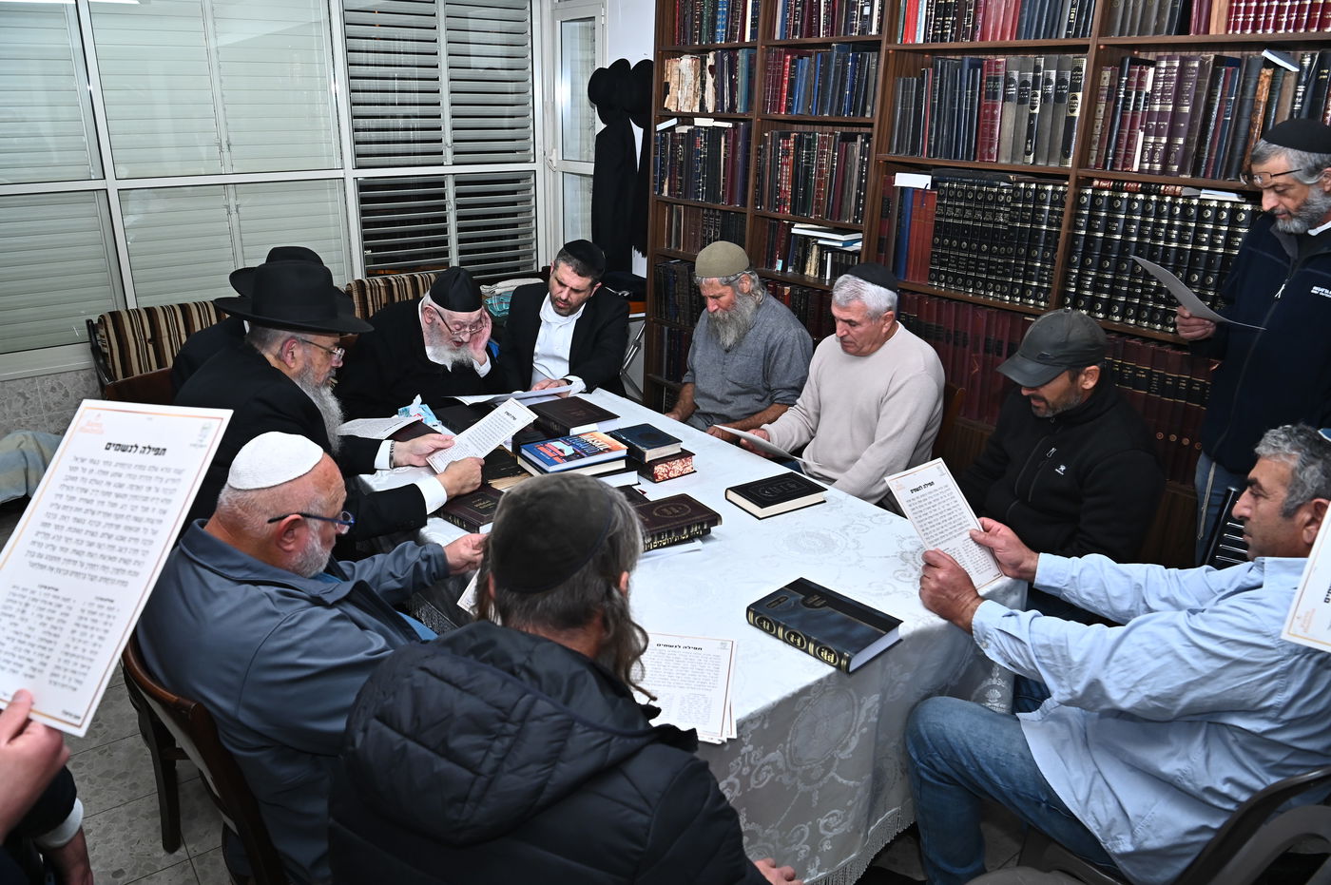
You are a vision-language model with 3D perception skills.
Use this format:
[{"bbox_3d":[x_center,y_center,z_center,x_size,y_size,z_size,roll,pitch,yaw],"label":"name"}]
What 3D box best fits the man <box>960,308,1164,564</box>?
[{"bbox_3d":[0.948,0.288,2.364,0.820,1.280,0.600,-16,26,-40],"label":"man"}]

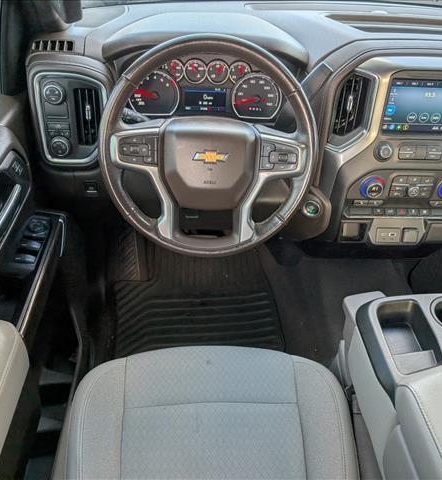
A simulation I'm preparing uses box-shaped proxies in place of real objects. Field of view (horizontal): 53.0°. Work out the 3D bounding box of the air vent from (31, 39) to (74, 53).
[{"bbox_3d":[-0.363,-0.418,0.955,0.090,0.034,0.022,0,3,-3],"label":"air vent"}]

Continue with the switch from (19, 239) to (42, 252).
[{"bbox_3d":[-0.389,0.011,0.905,0.041,0.020,0.035,0,30,-3],"label":"switch"}]

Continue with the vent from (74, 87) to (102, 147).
[{"bbox_3d":[-0.284,-0.264,0.949,0.057,0.118,0.033,-2,27,-6],"label":"vent"}]

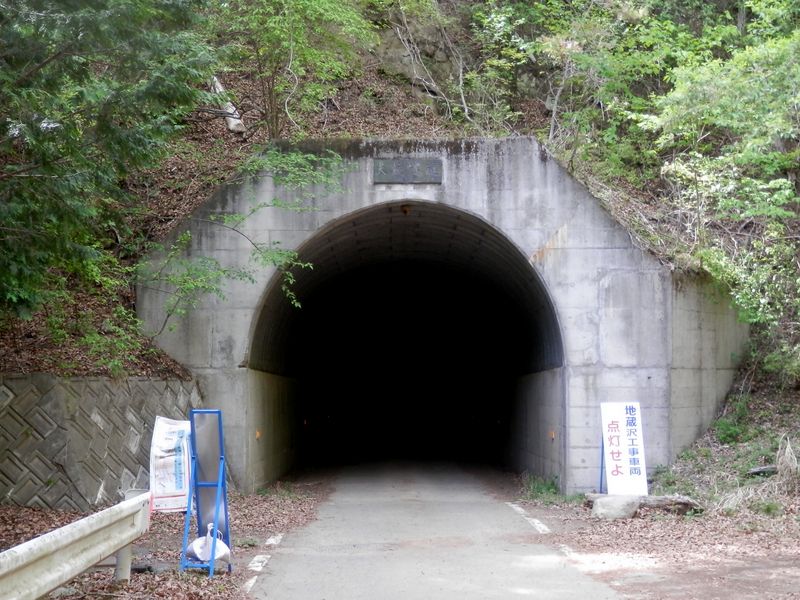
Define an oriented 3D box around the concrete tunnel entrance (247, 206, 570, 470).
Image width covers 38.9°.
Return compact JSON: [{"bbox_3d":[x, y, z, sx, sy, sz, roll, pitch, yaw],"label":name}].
[{"bbox_3d":[0.106,0.797,18.550,4.820,4.460,2.500,0,-5,0],"label":"concrete tunnel entrance"}]

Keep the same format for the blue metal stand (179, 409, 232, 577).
[{"bbox_3d":[-1.620,1.602,9.498,0.280,1.370,0.380,-1,-5,16],"label":"blue metal stand"}]

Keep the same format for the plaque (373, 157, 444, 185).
[{"bbox_3d":[0.123,-1.990,17.506,1.060,0.400,0.060,0,-5,0],"label":"plaque"}]

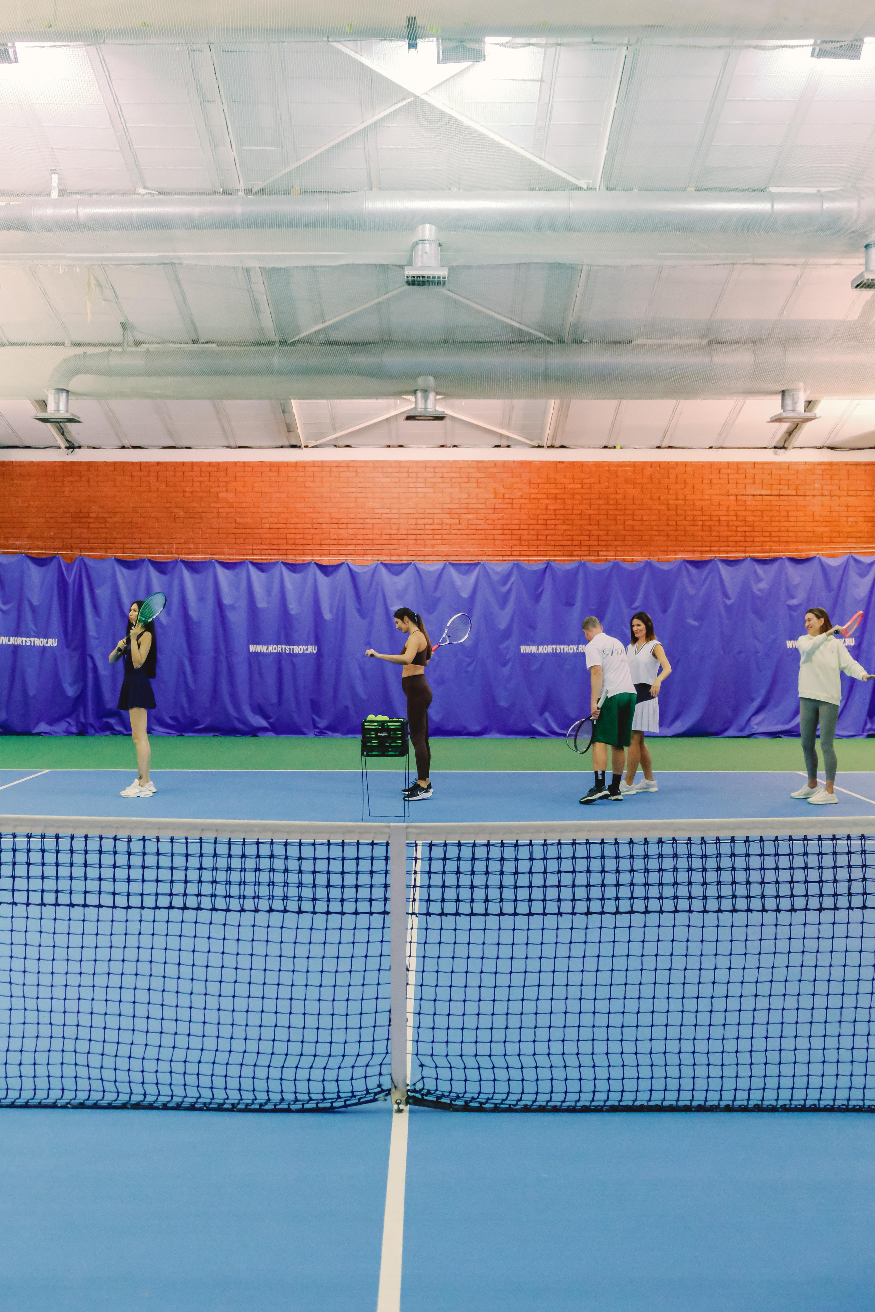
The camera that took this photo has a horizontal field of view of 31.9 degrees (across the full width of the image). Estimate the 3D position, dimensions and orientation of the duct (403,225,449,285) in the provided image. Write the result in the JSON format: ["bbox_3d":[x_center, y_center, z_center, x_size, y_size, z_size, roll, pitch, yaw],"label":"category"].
[{"bbox_3d":[-0.106,-3.933,15.000,0.430,0.524,0.440,0,1,0],"label":"duct"}]

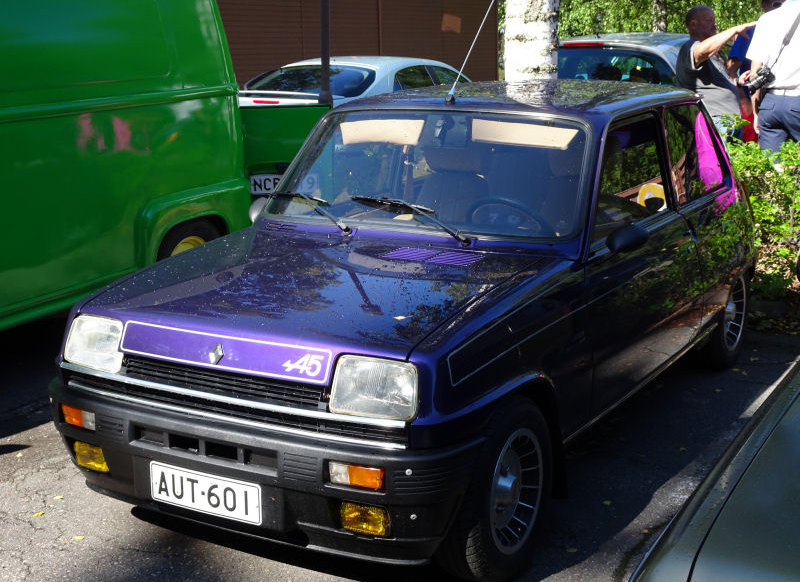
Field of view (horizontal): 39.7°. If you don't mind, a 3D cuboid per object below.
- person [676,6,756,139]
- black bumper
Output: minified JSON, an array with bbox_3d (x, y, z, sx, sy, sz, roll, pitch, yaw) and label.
[{"bbox_3d":[2.283,-1.147,8.000,0.600,1.770,0.520,-2,12,-3],"label":"person"},{"bbox_3d":[-0.478,0.497,3.087,1.470,0.360,0.250,6,14,30],"label":"black bumper"}]

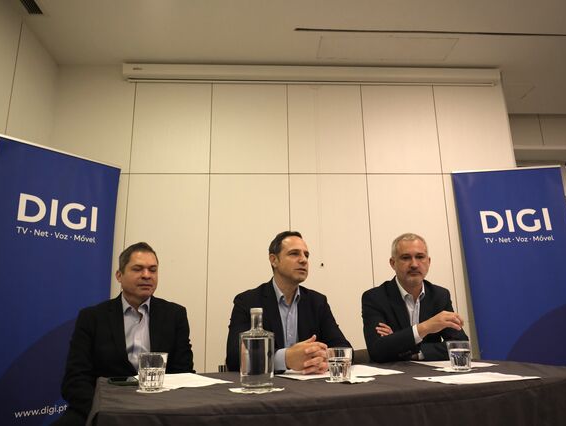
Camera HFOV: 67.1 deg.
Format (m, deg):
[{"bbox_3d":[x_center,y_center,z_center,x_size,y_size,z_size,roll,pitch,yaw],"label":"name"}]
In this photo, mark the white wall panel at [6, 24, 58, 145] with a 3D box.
[{"bbox_3d":[-1.997,-0.879,3.391,0.035,1.006,0.535,0,-14,-3],"label":"white wall panel"}]

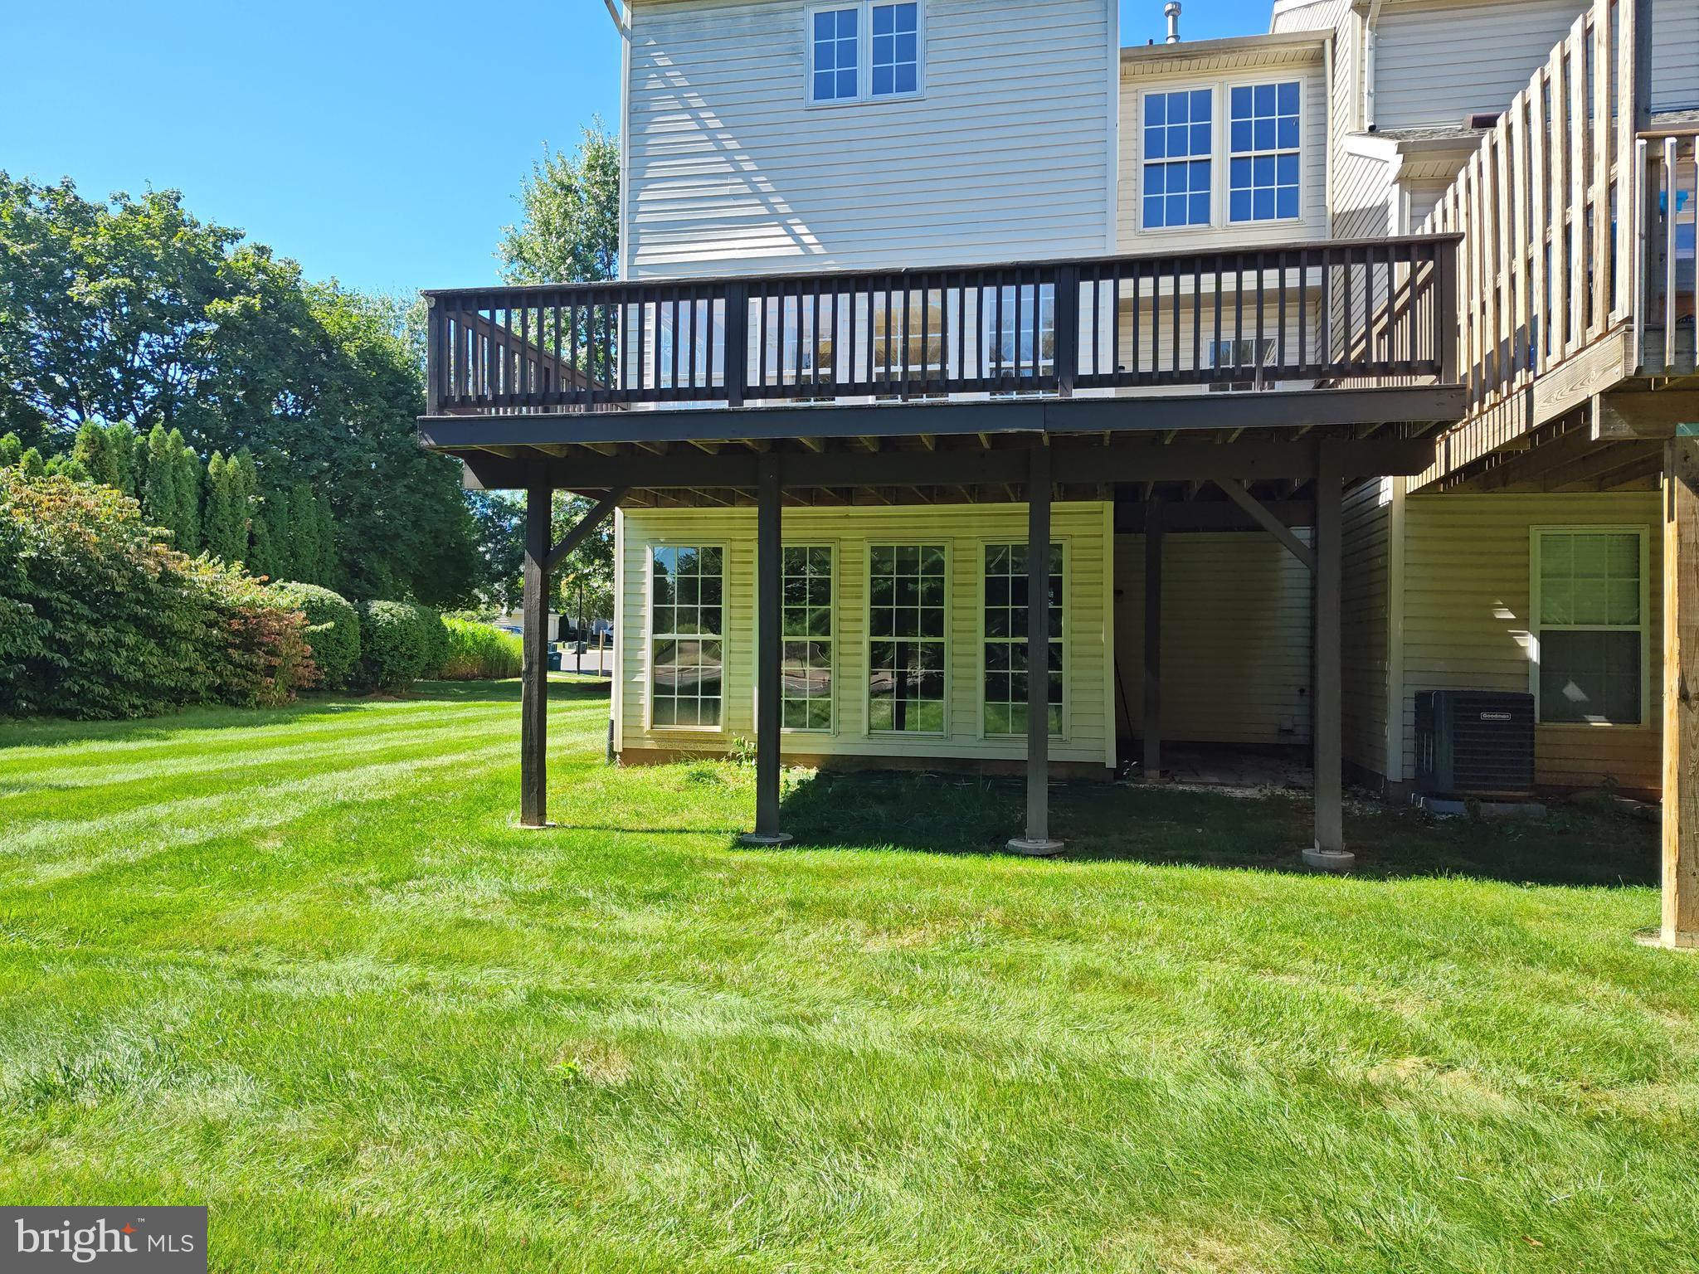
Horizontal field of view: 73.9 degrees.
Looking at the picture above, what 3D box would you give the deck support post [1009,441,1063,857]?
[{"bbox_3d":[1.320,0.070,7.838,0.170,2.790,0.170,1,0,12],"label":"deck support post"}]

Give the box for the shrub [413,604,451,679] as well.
[{"bbox_3d":[-12.552,0.136,33.000,1.850,2.250,1.850,1,0,-21],"label":"shrub"}]

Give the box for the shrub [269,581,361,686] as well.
[{"bbox_3d":[-12.666,-0.016,26.500,2.350,2.617,2.300,1,0,-26],"label":"shrub"}]

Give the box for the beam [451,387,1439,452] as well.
[{"bbox_3d":[0.286,-1.449,7.548,6.999,0.225,0.080,1,0,12],"label":"beam"}]

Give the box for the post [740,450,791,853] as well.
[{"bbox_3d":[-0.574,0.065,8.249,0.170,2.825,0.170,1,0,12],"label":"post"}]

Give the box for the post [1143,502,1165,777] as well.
[{"bbox_3d":[2.905,0.044,10.841,0.155,2.690,0.155,1,0,12],"label":"post"}]

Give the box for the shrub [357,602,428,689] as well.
[{"bbox_3d":[-11.309,0.214,28.000,1.850,2.305,1.850,1,0,-22],"label":"shrub"}]

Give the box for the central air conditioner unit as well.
[{"bbox_3d":[4.958,0.840,8.984,0.670,0.823,0.670,1,0,12],"label":"central air conditioner unit"}]

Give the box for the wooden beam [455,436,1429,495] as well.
[{"bbox_3d":[0.415,-1.213,8.076,6.965,0.245,0.090,1,0,12],"label":"wooden beam"}]

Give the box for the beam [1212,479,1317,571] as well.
[{"bbox_3d":[2.790,-0.770,7.523,0.085,0.850,0.080,-45,-9,9],"label":"beam"}]

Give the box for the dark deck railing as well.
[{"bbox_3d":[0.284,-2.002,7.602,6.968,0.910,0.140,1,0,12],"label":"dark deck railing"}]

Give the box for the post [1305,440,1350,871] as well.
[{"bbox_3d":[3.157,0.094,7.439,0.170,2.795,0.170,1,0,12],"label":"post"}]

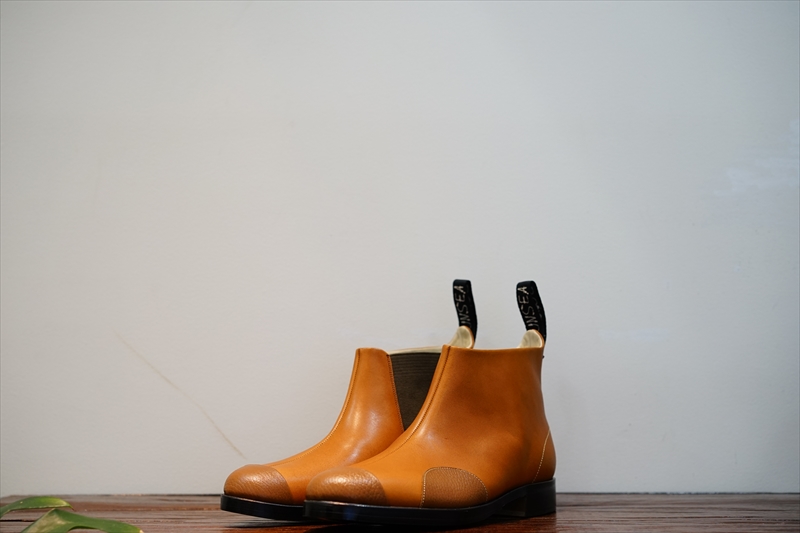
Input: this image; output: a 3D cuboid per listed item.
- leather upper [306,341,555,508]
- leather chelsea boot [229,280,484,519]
[{"bbox_3d":[0.040,0.137,1.094,0.279,0.152,0.098,7,-10,-44],"label":"leather upper"},{"bbox_3d":[-0.031,0.120,1.141,0.288,0.222,0.102,5,-9,-37],"label":"leather chelsea boot"}]

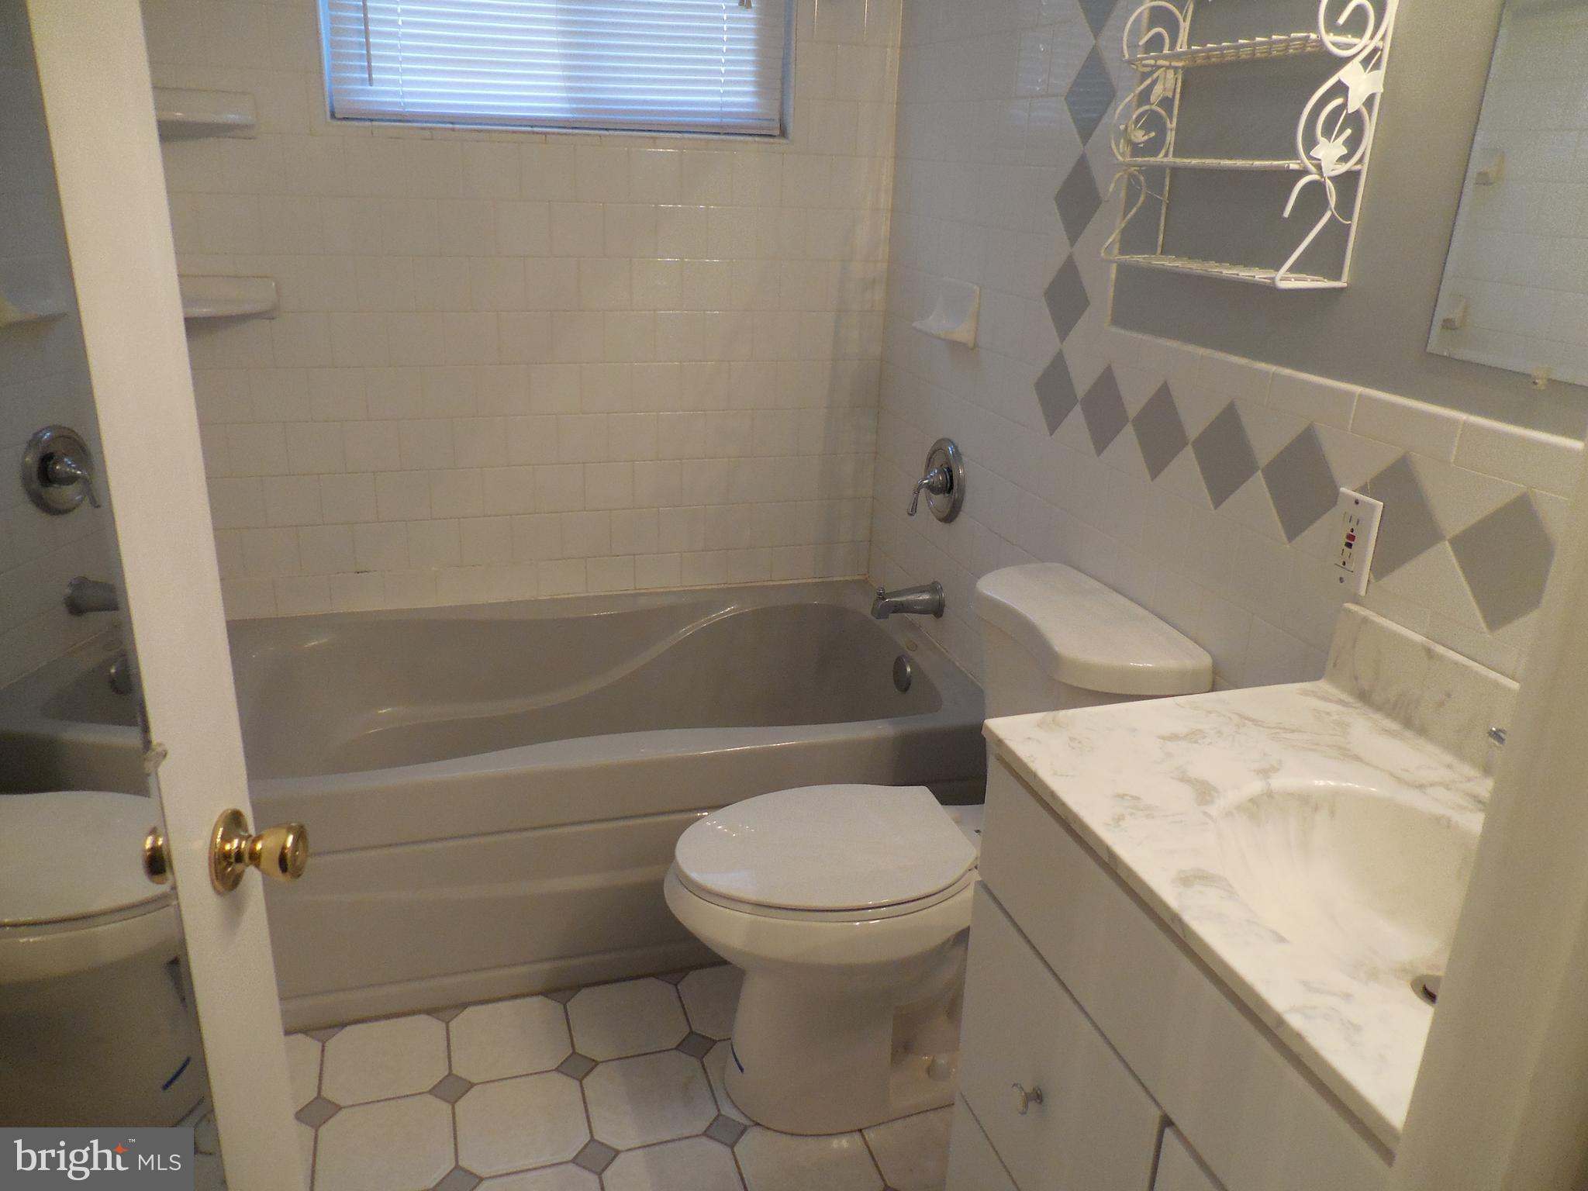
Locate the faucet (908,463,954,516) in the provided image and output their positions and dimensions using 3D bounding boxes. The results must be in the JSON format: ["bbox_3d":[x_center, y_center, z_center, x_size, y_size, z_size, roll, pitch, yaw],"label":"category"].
[{"bbox_3d":[0.277,-0.216,2.343,0.075,0.105,0.056,-4,22,-17],"label":"faucet"}]

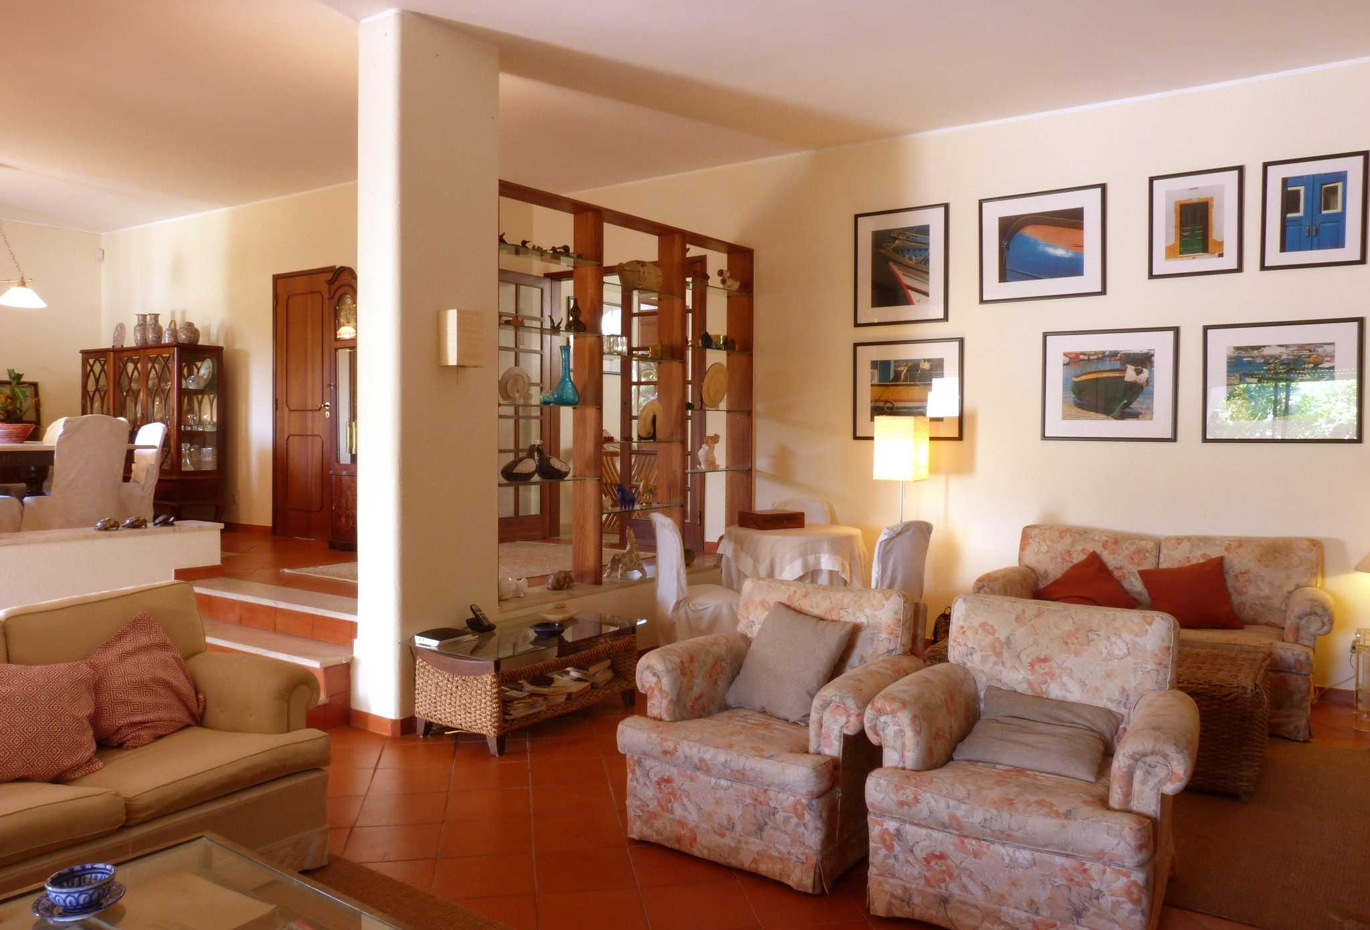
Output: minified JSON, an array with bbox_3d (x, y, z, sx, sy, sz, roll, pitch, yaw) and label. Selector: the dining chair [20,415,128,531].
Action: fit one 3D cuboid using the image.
[{"bbox_3d":[-3.970,0.154,6.436,0.550,0.950,0.450,2,3,35],"label":"dining chair"}]

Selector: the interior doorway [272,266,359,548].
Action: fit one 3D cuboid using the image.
[{"bbox_3d":[-2.980,-0.470,7.816,0.866,2.109,0.120,2,3,35],"label":"interior doorway"}]

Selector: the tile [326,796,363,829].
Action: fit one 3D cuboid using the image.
[{"bbox_3d":[-1.314,1.242,3.498,0.302,0.015,0.298,0,2,-10],"label":"tile"}]

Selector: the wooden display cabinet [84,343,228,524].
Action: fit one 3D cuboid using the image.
[{"bbox_3d":[-4.730,-0.240,8.756,1.671,1.548,0.394,2,3,35],"label":"wooden display cabinet"}]

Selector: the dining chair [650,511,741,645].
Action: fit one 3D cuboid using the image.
[{"bbox_3d":[0.098,0.721,5.538,0.520,0.915,0.450,0,2,-18],"label":"dining chair"}]

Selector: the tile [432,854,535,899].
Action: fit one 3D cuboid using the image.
[{"bbox_3d":[-0.612,1.266,3.029,0.302,0.015,0.298,0,2,-10],"label":"tile"}]

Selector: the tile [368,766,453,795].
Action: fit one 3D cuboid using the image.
[{"bbox_3d":[-1.078,1.239,3.889,0.300,0.012,0.305,0,2,-10],"label":"tile"}]

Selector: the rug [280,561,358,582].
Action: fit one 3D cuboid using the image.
[{"bbox_3d":[-1.337,0.640,6.566,1.380,0.012,2.060,2,3,35],"label":"rug"}]

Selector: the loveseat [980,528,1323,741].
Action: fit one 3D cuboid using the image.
[{"bbox_3d":[2.404,0.780,5.132,1.610,0.836,0.824,2,3,35],"label":"loveseat"}]

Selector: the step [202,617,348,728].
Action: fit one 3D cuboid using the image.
[{"bbox_3d":[-2.303,1.008,5.046,1.870,0.314,0.308,2,3,35],"label":"step"}]

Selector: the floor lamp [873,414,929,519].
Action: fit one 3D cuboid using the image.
[{"bbox_3d":[1.295,0.439,5.967,0.240,1.464,0.240,2,3,35],"label":"floor lamp"}]

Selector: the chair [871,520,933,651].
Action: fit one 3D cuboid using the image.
[{"bbox_3d":[0.988,0.737,5.301,0.450,0.915,0.530,-1,3,-38],"label":"chair"}]

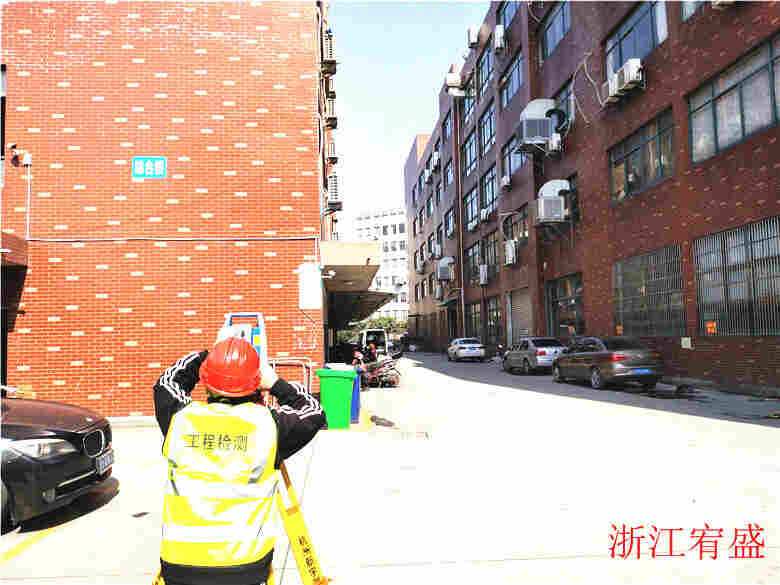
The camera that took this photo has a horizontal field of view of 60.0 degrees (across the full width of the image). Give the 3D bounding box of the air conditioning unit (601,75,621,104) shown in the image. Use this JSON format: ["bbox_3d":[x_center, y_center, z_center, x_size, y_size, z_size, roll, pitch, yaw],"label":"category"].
[{"bbox_3d":[8.095,-7.411,24.320,0.330,0.700,0.850,-1,-4,-4],"label":"air conditioning unit"}]

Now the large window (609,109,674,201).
[{"bbox_3d":[8.556,-4.499,23.163,0.150,2.080,4.850,-1,-4,-4],"label":"large window"}]

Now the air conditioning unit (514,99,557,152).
[{"bbox_3d":[6.717,-7.768,30.888,1.350,1.850,1.150,-1,-4,-4],"label":"air conditioning unit"}]

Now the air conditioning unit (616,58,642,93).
[{"bbox_3d":[7.969,-7.217,22.528,0.350,0.680,0.880,-1,-4,-4],"label":"air conditioning unit"}]

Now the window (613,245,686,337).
[{"bbox_3d":[8.648,0.089,22.823,0.150,2.780,5.150,-1,-4,-4],"label":"window"}]

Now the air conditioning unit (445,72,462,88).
[{"bbox_3d":[5.045,-16.752,53.290,1.050,1.050,1.050,-1,-4,-4],"label":"air conditioning unit"}]

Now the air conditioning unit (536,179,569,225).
[{"bbox_3d":[7.159,-4.078,29.965,1.250,1.700,1.100,-1,-4,-4],"label":"air conditioning unit"}]

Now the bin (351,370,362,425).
[{"bbox_3d":[-0.904,1.986,13.064,0.730,1.060,0.580,-1,-4,-4],"label":"bin"}]

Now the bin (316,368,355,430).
[{"bbox_3d":[-0.958,1.936,12.310,0.730,1.060,0.580,-1,-4,-4],"label":"bin"}]

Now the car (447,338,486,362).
[{"bbox_3d":[5.136,3.918,46.655,1.800,1.460,4.600,-1,-4,-4],"label":"car"}]

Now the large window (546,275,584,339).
[{"bbox_3d":[8.033,0.648,31.014,0.150,2.750,5.150,-1,-4,-4],"label":"large window"}]

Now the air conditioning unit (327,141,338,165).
[{"bbox_3d":[-2.228,-5.385,26.262,0.310,0.630,0.800,-1,-4,-4],"label":"air conditioning unit"}]

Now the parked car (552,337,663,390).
[{"bbox_3d":[6.595,2.129,21.072,1.790,1.480,4.600,-1,-4,-9],"label":"parked car"}]

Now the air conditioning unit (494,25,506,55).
[{"bbox_3d":[6.685,-15.466,41.081,0.380,1.350,0.950,-1,-4,-4],"label":"air conditioning unit"}]

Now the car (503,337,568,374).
[{"bbox_3d":[6.324,2.738,29.653,1.770,1.480,4.550,-1,-4,-7],"label":"car"}]

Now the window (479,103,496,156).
[{"bbox_3d":[6.681,-10.998,45.997,0.150,2.650,4.500,-1,-4,-4],"label":"window"}]

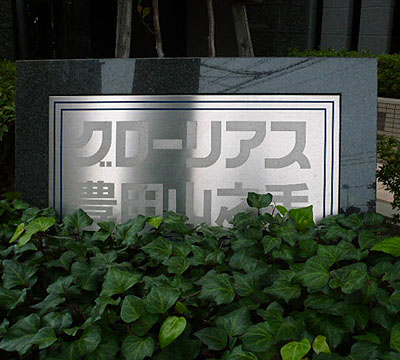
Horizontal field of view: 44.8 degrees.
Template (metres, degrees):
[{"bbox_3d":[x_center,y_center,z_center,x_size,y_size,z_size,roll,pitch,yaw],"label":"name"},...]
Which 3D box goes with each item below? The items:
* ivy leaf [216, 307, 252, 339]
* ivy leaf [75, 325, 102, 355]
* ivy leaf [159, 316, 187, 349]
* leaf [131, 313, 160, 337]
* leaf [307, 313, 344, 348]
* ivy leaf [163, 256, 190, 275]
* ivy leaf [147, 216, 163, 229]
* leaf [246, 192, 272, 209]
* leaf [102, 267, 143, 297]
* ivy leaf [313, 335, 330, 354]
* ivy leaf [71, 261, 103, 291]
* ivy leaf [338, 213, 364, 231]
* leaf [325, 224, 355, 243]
[{"bbox_3d":[0.085,0.343,1.171,0.085,0.025,0.094,10,43,11],"label":"ivy leaf"},{"bbox_3d":[-0.233,0.334,1.017,0.060,0.016,0.060,20,51,1],"label":"ivy leaf"},{"bbox_3d":[-0.067,0.371,1.180,0.050,0.020,0.085,27,66,20],"label":"ivy leaf"},{"bbox_3d":[-0.134,0.356,1.201,0.061,0.022,0.072,8,46,8],"label":"leaf"},{"bbox_3d":[0.286,0.343,1.094,0.079,0.020,0.074,-6,57,-4],"label":"leaf"},{"bbox_3d":[-0.060,0.217,1.233,0.069,0.016,0.063,10,42,12],"label":"ivy leaf"},{"bbox_3d":[-0.151,0.146,1.652,0.051,0.014,0.051,-10,51,-8],"label":"ivy leaf"},{"bbox_3d":[0.224,0.077,1.830,0.098,0.030,0.082,3,41,4],"label":"leaf"},{"bbox_3d":[-0.223,0.275,1.333,0.117,0.028,0.090,-16,43,-18],"label":"leaf"},{"bbox_3d":[0.252,0.341,1.008,0.038,0.012,0.041,16,55,11],"label":"ivy leaf"},{"bbox_3d":[-0.310,0.258,1.340,0.083,0.018,0.097,-17,53,-13],"label":"ivy leaf"},{"bbox_3d":[0.527,0.141,1.699,0.091,0.018,0.072,5,49,4],"label":"ivy leaf"},{"bbox_3d":[0.380,0.145,1.323,0.080,0.016,0.080,-10,32,-16],"label":"leaf"}]

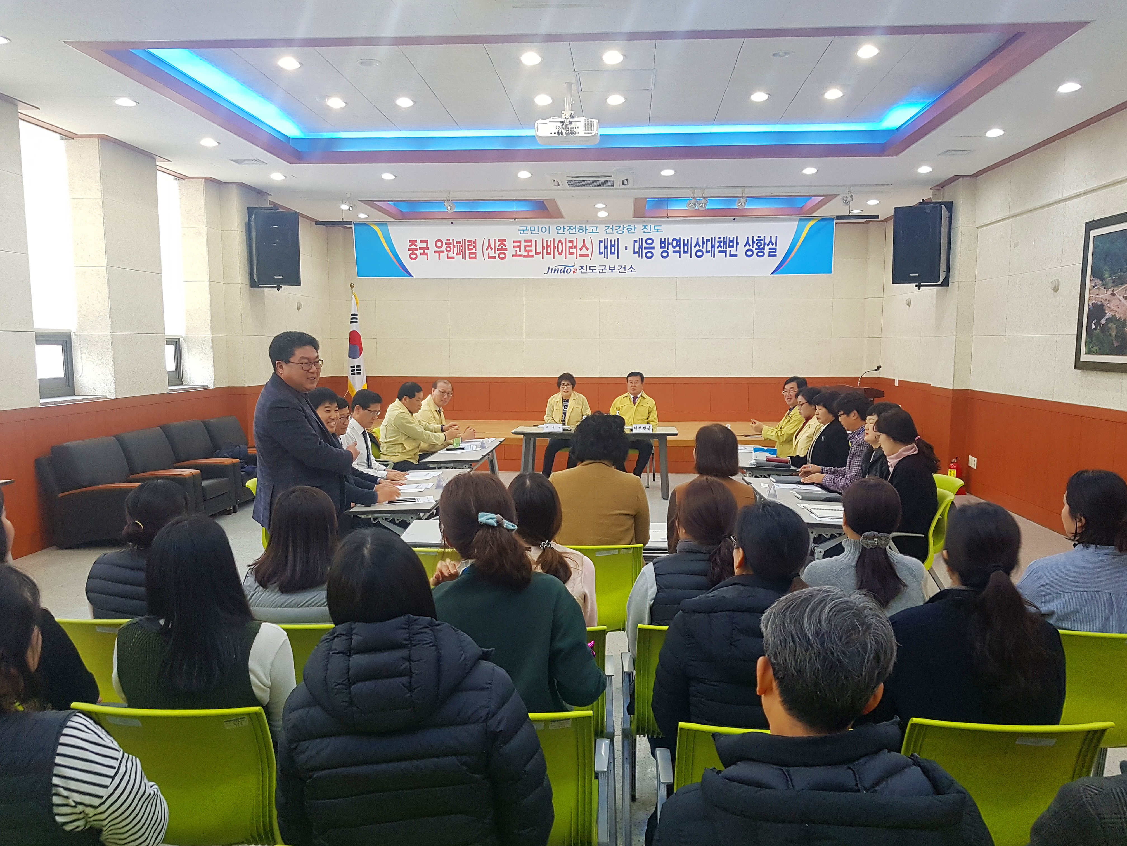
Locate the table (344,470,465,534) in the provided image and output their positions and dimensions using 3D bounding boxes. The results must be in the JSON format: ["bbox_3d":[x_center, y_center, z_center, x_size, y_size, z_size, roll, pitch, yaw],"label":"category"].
[{"bbox_3d":[-0.970,0.790,5.758,0.470,0.725,1.550,0,5,1],"label":"table"}]

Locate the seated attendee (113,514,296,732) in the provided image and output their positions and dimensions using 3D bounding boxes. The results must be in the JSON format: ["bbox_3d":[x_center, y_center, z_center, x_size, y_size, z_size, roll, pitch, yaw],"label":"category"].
[{"bbox_3d":[-0.918,0.841,2.425,0.470,1.260,0.780,1,5,4],"label":"seated attendee"}]

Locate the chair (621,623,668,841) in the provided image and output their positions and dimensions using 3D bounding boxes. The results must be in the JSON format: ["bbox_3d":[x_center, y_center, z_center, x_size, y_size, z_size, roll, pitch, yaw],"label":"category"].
[{"bbox_3d":[0.474,1.024,2.872,0.560,0.840,0.580,1,5,4],"label":"chair"}]

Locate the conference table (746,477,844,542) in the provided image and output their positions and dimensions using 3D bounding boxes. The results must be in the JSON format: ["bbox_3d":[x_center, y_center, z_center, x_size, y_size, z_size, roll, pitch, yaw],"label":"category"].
[{"bbox_3d":[1.509,0.831,5.377,0.470,0.725,1.530,1,5,4],"label":"conference table"}]

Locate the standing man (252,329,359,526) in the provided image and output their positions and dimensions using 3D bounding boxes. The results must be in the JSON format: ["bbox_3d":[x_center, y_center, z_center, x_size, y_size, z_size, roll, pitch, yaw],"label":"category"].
[{"bbox_3d":[-1.299,0.420,4.341,0.450,1.755,0.500,1,6,11],"label":"standing man"}]

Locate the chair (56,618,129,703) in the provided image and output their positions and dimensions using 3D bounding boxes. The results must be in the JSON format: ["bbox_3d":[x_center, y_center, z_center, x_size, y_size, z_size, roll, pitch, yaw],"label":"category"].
[{"bbox_3d":[-1.330,1.009,2.915,0.570,0.830,0.560,1,5,4],"label":"chair"}]

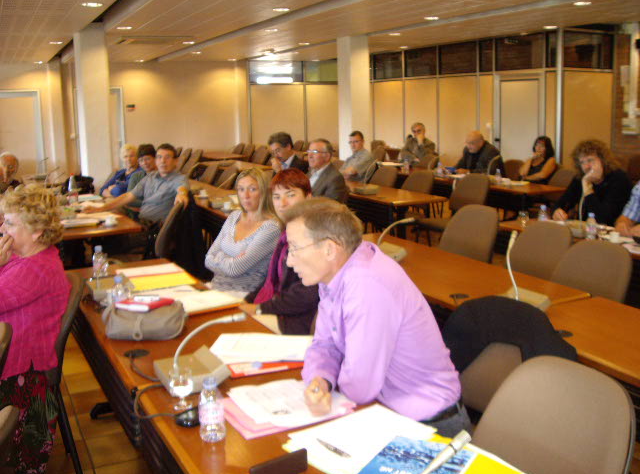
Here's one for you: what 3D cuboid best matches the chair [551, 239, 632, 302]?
[{"bbox_3d":[1.210,0.452,3.514,0.600,0.880,0.500,-7,12,-26],"label":"chair"}]

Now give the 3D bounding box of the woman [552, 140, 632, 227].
[{"bbox_3d":[1.855,-0.010,4.883,0.780,1.300,0.580,-6,11,-26],"label":"woman"}]

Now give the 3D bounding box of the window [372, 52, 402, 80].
[{"bbox_3d":[1.456,-3.660,15.136,0.060,0.580,1.180,-7,12,-26],"label":"window"}]

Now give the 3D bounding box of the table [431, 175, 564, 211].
[{"bbox_3d":[1.872,-0.219,7.557,0.600,0.750,1.820,-7,12,-26],"label":"table"}]

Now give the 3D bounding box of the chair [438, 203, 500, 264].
[{"bbox_3d":[0.817,0.251,4.693,0.600,0.890,0.500,-7,12,-26],"label":"chair"}]

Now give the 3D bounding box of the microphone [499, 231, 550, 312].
[{"bbox_3d":[0.820,0.132,2.847,0.220,0.305,0.210,-6,11,-26],"label":"microphone"}]

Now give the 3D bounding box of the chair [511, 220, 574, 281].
[{"bbox_3d":[1.014,0.398,3.822,0.580,0.910,0.490,-6,11,-26],"label":"chair"}]

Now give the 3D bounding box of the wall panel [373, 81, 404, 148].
[{"bbox_3d":[1.503,-2.327,15.375,0.060,2.100,1.200,-7,12,-26],"label":"wall panel"}]

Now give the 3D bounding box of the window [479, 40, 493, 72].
[{"bbox_3d":[2.869,-3.109,12.083,0.060,0.513,0.375,-6,11,-26],"label":"window"}]

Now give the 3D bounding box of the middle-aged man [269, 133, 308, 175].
[{"bbox_3d":[-0.382,-0.341,6.838,0.740,1.330,0.560,-7,12,-29],"label":"middle-aged man"}]

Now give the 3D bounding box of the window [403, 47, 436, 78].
[{"bbox_3d":[1.993,-3.471,14.064,0.060,0.580,1.180,-7,12,-26],"label":"window"}]

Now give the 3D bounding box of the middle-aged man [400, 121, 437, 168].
[{"bbox_3d":[1.378,-0.979,10.226,0.560,1.320,0.700,8,14,41],"label":"middle-aged man"}]

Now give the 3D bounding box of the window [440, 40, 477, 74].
[{"bbox_3d":[2.519,-3.221,12.759,0.060,0.513,1.093,-6,11,-26],"label":"window"}]

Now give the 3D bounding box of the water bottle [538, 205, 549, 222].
[{"bbox_3d":[1.456,-0.127,4.590,0.064,0.168,0.064,-7,12,-26],"label":"water bottle"}]

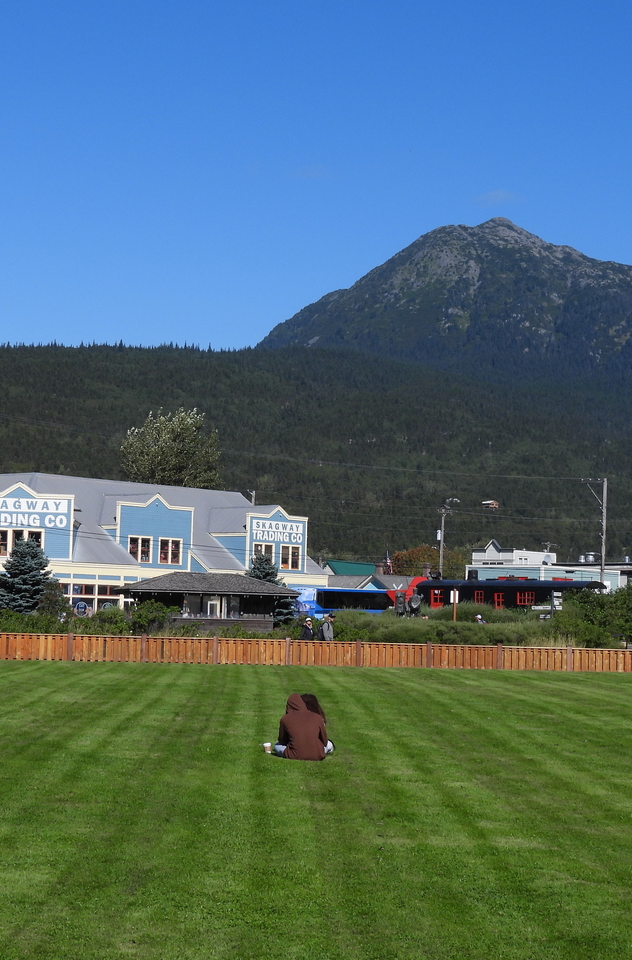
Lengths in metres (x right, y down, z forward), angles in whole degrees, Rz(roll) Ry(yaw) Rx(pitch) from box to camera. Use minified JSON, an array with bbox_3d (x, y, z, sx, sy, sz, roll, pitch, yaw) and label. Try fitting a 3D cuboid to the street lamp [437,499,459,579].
[{"bbox_3d":[10.789,7.365,149.887,2.000,11.350,0.600,2,-4,0],"label":"street lamp"}]

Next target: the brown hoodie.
[{"bbox_3d":[-0.156,2.924,22.053,0.600,0.790,0.460,2,-4,0],"label":"brown hoodie"}]

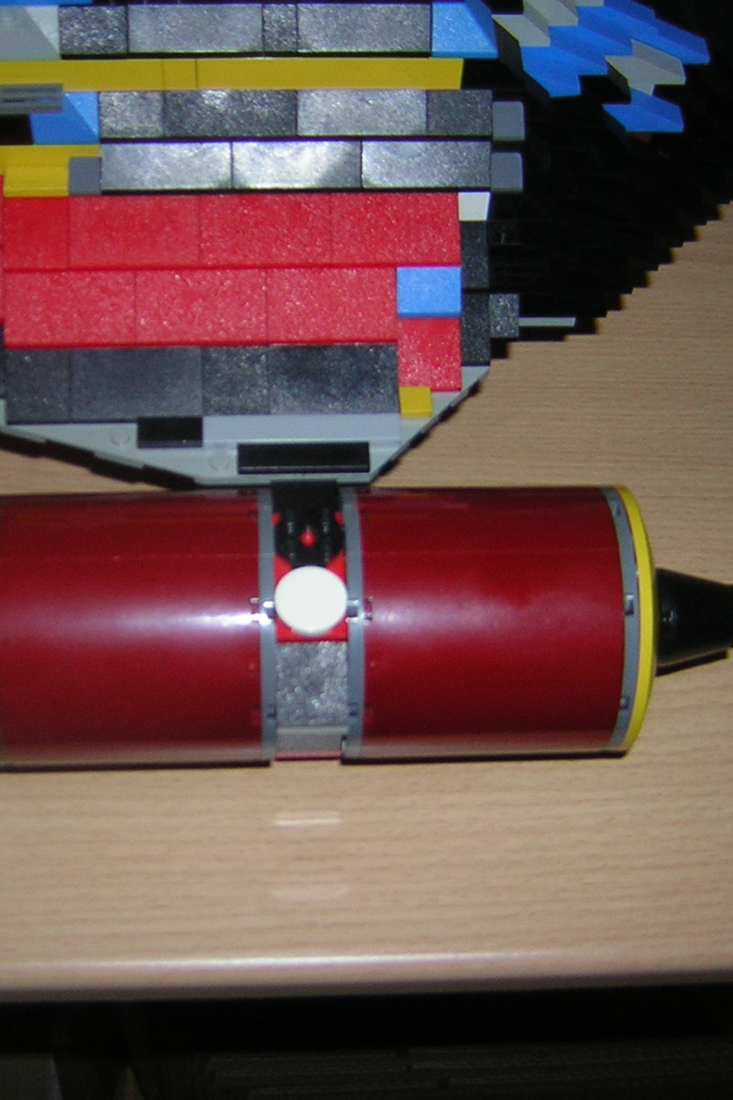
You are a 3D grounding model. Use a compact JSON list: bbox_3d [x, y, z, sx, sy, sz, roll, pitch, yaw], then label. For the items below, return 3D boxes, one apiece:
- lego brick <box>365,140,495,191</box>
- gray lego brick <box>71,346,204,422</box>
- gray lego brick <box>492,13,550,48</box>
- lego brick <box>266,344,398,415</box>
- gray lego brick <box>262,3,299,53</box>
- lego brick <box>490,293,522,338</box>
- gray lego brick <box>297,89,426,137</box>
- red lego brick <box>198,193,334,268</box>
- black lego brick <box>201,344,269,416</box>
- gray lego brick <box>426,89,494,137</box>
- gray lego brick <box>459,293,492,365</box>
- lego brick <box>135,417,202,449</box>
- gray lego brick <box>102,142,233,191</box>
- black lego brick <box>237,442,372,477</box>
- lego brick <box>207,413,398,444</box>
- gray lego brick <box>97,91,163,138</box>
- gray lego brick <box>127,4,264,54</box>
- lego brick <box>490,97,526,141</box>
[{"bbox_3d":[0.015,-0.097,0.377,0.032,0.010,0.016,-1,58,-3],"label":"lego brick"},{"bbox_3d":[-0.056,-0.044,0.371,0.032,0.010,0.024,-1,58,-4],"label":"gray lego brick"},{"bbox_3d":[0.038,-0.130,0.374,0.016,0.011,0.008,-1,60,-4],"label":"gray lego brick"},{"bbox_3d":[-0.008,-0.045,0.377,0.032,0.010,0.024,-1,58,-3],"label":"lego brick"},{"bbox_3d":[-0.021,-0.126,0.362,0.008,0.010,0.016,-1,58,-3],"label":"gray lego brick"},{"bbox_3d":[0.034,-0.063,0.390,0.008,0.010,0.016,-1,58,-3],"label":"lego brick"},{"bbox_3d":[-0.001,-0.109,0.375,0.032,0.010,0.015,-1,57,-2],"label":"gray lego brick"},{"bbox_3d":[-0.025,-0.082,0.376,0.032,0.010,0.024,-1,58,-3],"label":"red lego brick"},{"bbox_3d":[-0.032,-0.045,0.373,0.016,0.010,0.024,-1,58,-4],"label":"black lego brick"},{"bbox_3d":[0.023,-0.110,0.377,0.016,0.010,0.016,-1,58,-3],"label":"gray lego brick"},{"bbox_3d":[0.027,-0.059,0.390,0.008,0.010,0.024,-1,58,-3],"label":"gray lego brick"},{"bbox_3d":[-0.047,-0.029,0.368,0.016,0.003,0.008,-1,58,-3],"label":"lego brick"},{"bbox_3d":[-0.049,-0.096,0.373,0.032,0.010,0.016,-1,58,-3],"label":"gray lego brick"},{"bbox_3d":[-0.015,-0.022,0.367,0.032,0.003,0.008,-1,60,-4],"label":"black lego brick"},{"bbox_3d":[-0.016,-0.029,0.371,0.048,0.003,0.008,-1,60,-4],"label":"lego brick"},{"bbox_3d":[-0.057,-0.107,0.369,0.016,0.010,0.016,-1,58,-3],"label":"gray lego brick"},{"bbox_3d":[-0.040,-0.124,0.357,0.032,0.010,0.016,-1,58,-4],"label":"gray lego brick"},{"bbox_3d":[0.035,-0.106,0.377,0.008,0.006,0.008,-1,58,-3],"label":"lego brick"}]

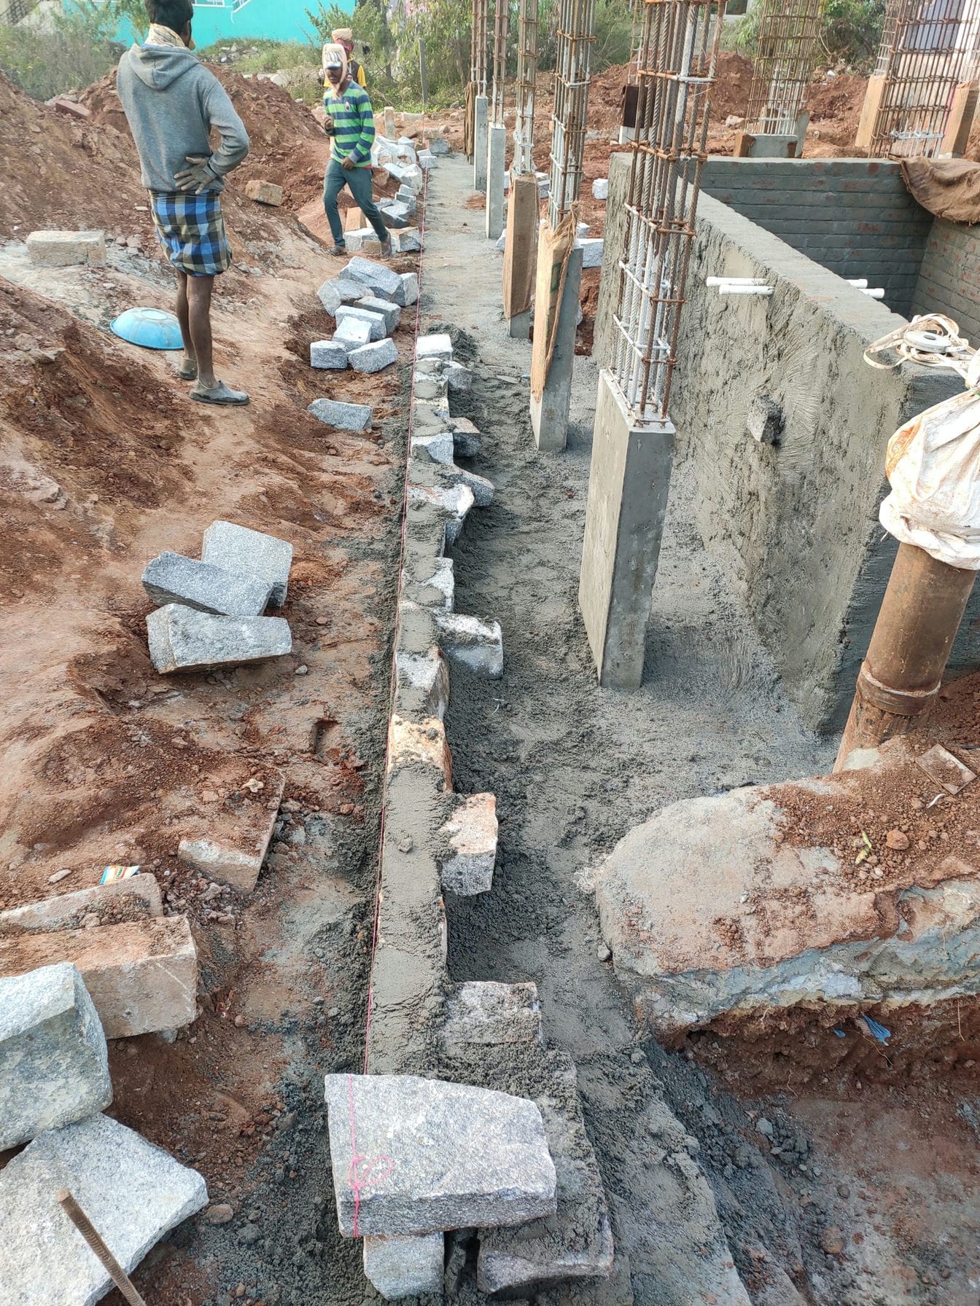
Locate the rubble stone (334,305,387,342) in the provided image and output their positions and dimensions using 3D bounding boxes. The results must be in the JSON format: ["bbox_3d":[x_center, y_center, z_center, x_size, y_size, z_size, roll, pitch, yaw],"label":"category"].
[{"bbox_3d":[-0.906,-2.293,6.559,0.360,0.145,0.140,15,36,20],"label":"rubble stone"}]

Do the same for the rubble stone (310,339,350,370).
[{"bbox_3d":[-1.055,-1.981,6.255,0.232,0.132,0.172,2,34,-1],"label":"rubble stone"}]

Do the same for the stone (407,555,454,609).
[{"bbox_3d":[-0.235,-0.225,3.620,0.190,0.160,0.320,-1,34,-3],"label":"stone"}]

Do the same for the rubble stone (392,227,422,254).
[{"bbox_3d":[-0.794,-3.990,9.083,0.230,0.200,0.230,-11,35,-18],"label":"rubble stone"}]

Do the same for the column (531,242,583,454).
[{"bbox_3d":[0.344,-1.702,5.122,0.148,1.020,0.580,0,33,-3],"label":"column"}]

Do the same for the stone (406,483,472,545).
[{"bbox_3d":[-0.215,-0.583,4.070,0.280,0.180,0.280,-3,34,-7],"label":"stone"}]

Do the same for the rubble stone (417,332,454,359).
[{"bbox_3d":[-0.353,-1.911,6.053,0.215,0.160,0.370,-2,34,-5],"label":"rubble stone"}]

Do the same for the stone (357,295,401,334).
[{"bbox_3d":[-0.827,-2.507,7.017,0.307,0.160,0.160,23,41,24],"label":"stone"}]

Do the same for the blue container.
[{"bbox_3d":[-1.865,-1.828,5.225,0.435,0.115,0.435,14,37,-12],"label":"blue container"}]

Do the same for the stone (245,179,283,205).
[{"bbox_3d":[-1.738,-3.563,7.277,0.220,0.150,0.220,-8,32,-40],"label":"stone"}]

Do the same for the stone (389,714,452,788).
[{"bbox_3d":[-0.225,0.348,2.919,0.170,0.170,0.260,0,34,-3],"label":"stone"}]

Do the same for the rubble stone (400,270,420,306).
[{"bbox_3d":[-0.664,-2.793,7.250,0.220,0.190,0.200,27,42,34],"label":"rubble stone"}]

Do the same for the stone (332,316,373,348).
[{"bbox_3d":[-0.871,-2.026,6.021,0.215,0.170,0.260,1,33,0],"label":"stone"}]

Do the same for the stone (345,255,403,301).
[{"bbox_3d":[-0.931,-2.961,7.507,0.400,0.135,0.225,23,49,-6],"label":"stone"}]

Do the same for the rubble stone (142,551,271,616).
[{"bbox_3d":[-0.923,-0.188,3.136,0.400,0.130,0.145,18,55,9],"label":"rubble stone"}]

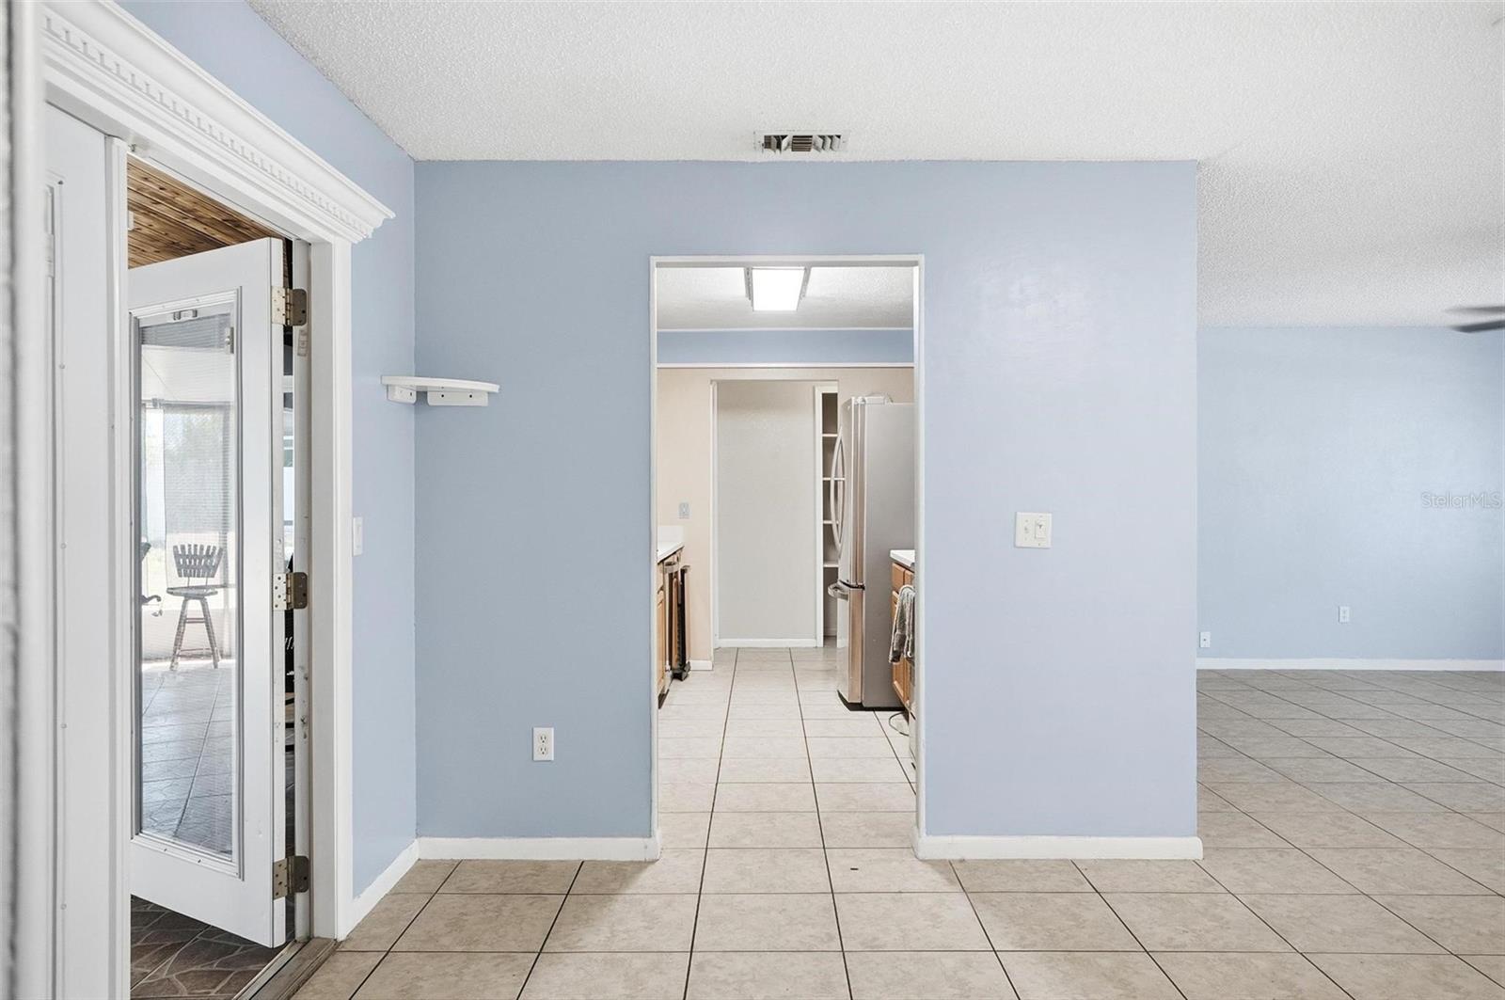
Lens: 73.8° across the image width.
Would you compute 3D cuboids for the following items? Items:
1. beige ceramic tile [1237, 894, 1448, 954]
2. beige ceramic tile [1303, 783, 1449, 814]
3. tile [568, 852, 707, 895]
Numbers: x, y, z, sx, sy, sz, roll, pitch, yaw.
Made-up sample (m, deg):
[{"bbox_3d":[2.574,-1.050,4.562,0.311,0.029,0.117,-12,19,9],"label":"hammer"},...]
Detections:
[{"bbox_3d":[1.729,1.254,2.968,0.415,0.010,0.406,0,0,0],"label":"beige ceramic tile"},{"bbox_3d":[2.570,1.239,4.151,0.414,0.010,0.402,0,0,1],"label":"beige ceramic tile"},{"bbox_3d":[-0.373,1.254,3.371,0.420,0.010,0.390,0,0,0],"label":"tile"}]

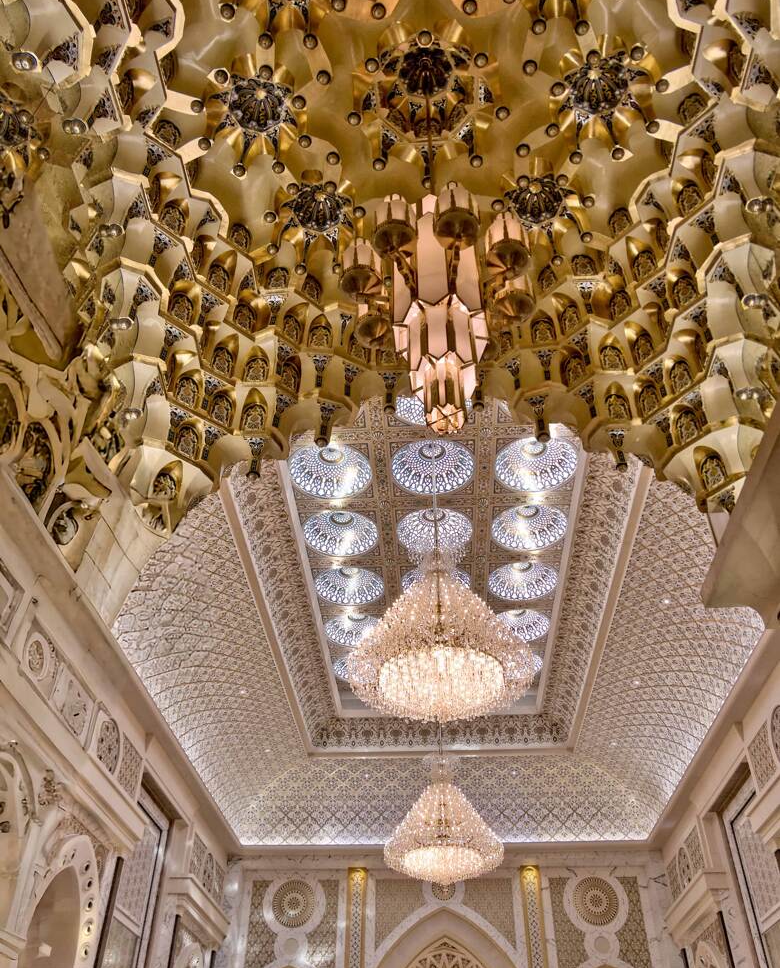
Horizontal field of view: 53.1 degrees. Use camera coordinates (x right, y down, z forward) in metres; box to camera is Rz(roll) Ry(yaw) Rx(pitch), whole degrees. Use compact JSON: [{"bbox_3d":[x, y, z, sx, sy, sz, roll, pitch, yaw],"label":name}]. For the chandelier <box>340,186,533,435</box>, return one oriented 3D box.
[{"bbox_3d":[0.324,-1.153,5.164,1.341,2.160,1.341,-2,-42,3],"label":"chandelier"}]

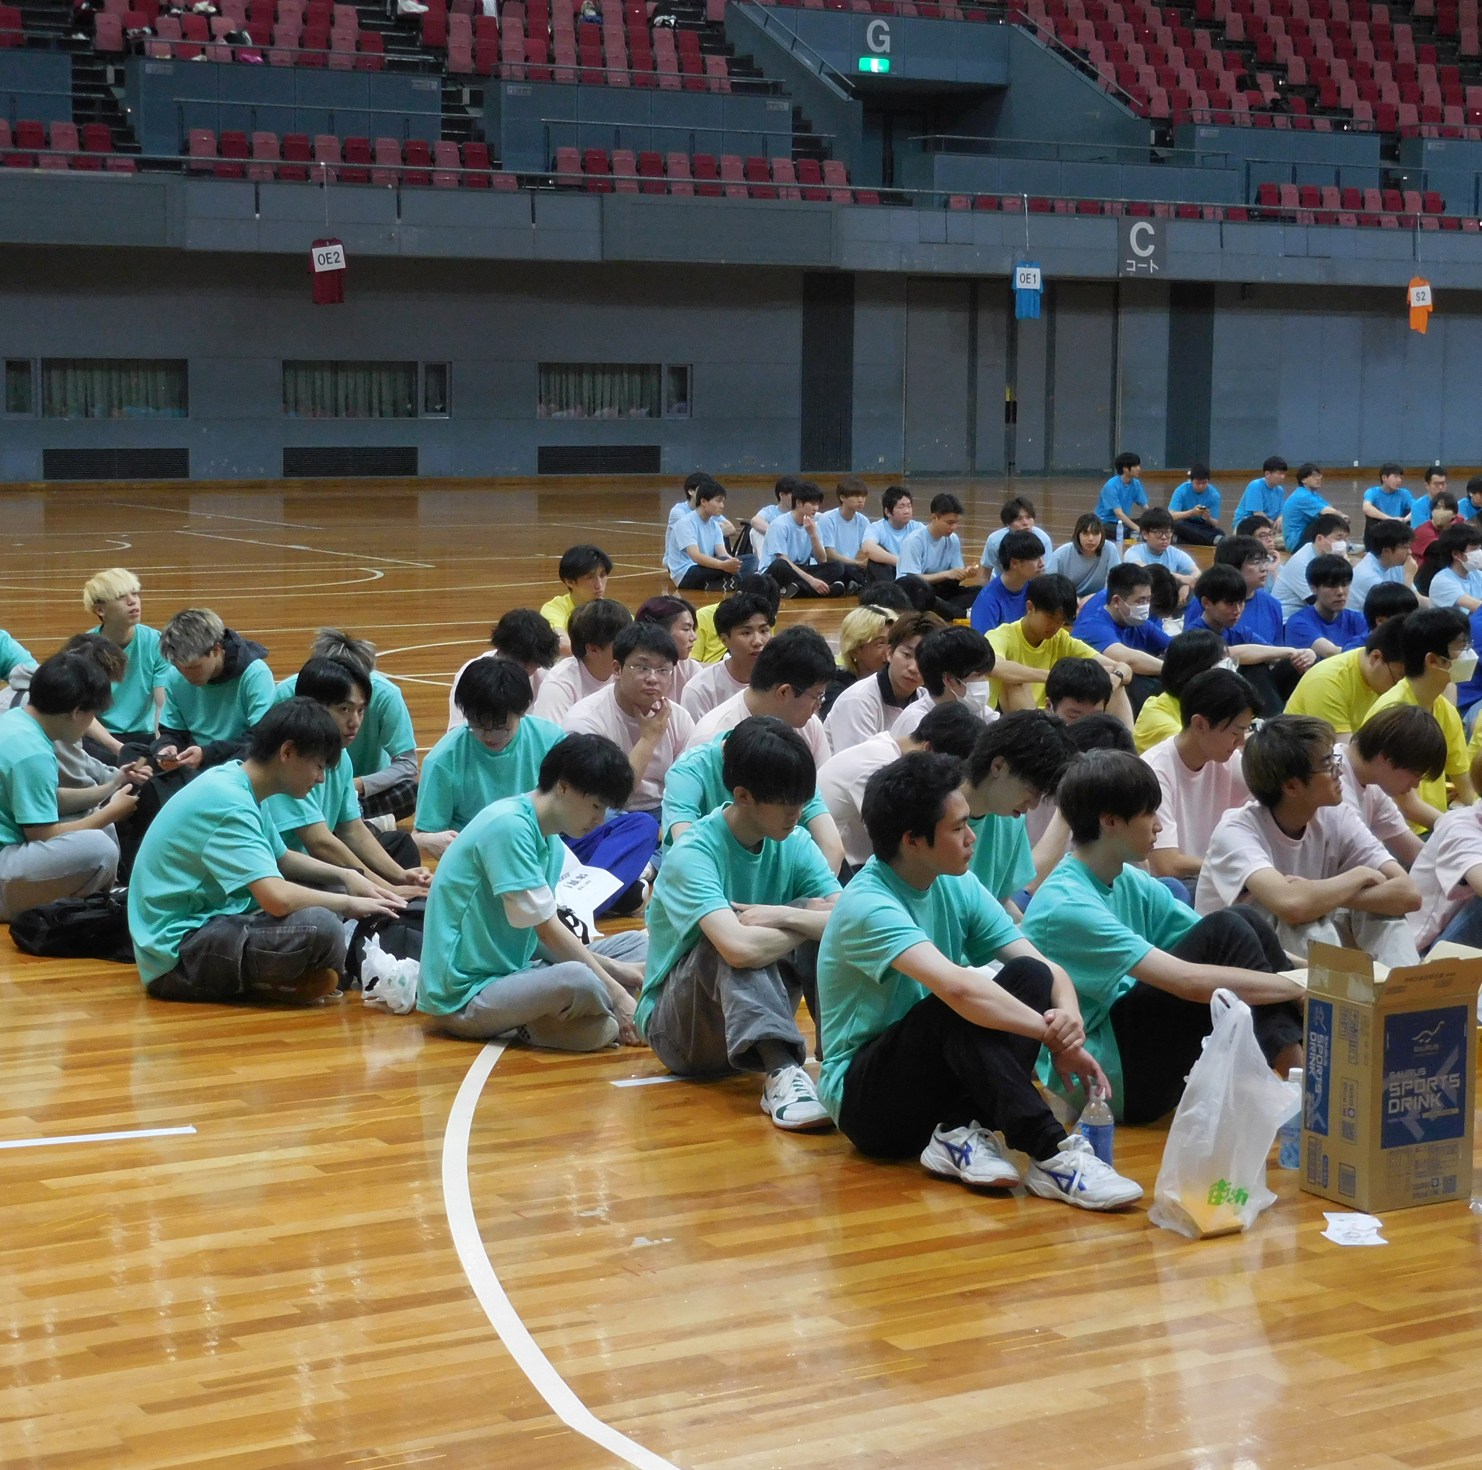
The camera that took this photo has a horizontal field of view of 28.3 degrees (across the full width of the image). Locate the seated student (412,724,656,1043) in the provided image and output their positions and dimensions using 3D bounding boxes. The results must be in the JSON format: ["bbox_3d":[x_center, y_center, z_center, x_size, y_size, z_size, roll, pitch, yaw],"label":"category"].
[{"bbox_3d":[-0.509,0.349,7.503,0.620,0.780,0.620,3,8,22],"label":"seated student"}]

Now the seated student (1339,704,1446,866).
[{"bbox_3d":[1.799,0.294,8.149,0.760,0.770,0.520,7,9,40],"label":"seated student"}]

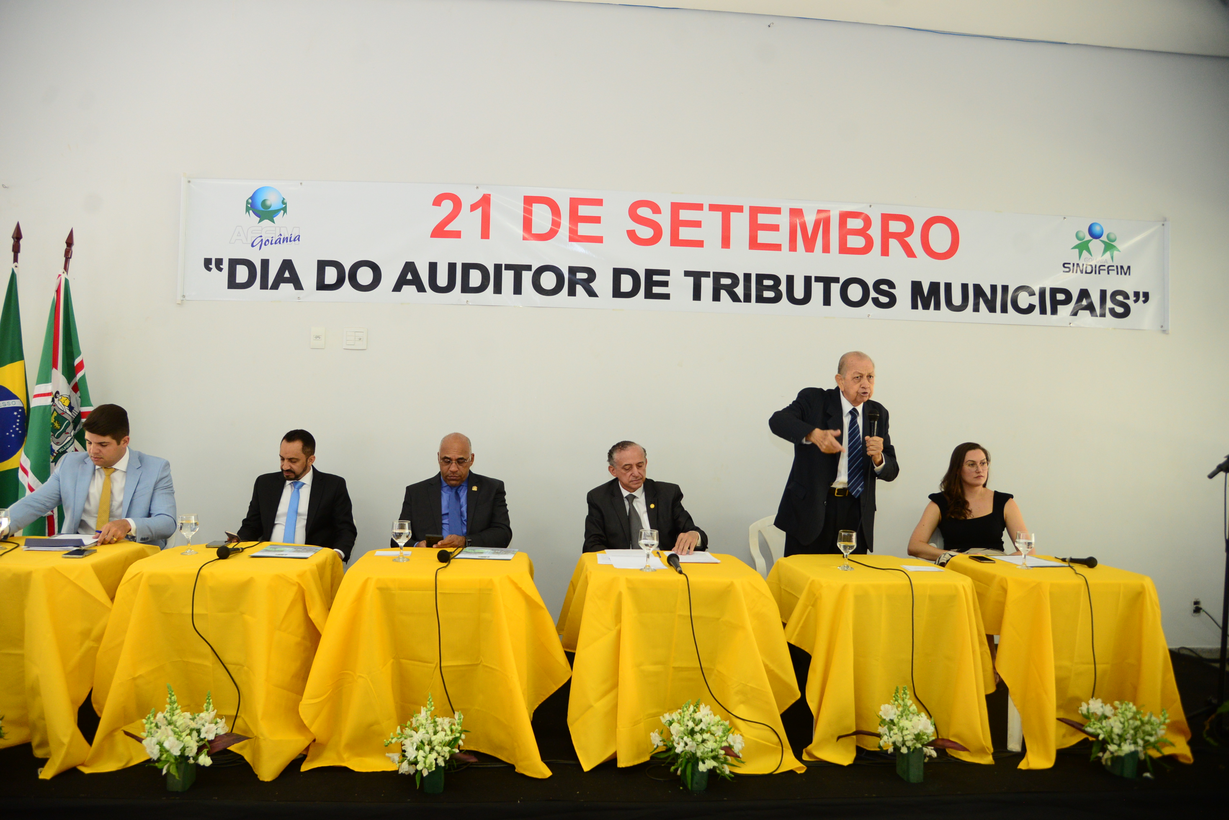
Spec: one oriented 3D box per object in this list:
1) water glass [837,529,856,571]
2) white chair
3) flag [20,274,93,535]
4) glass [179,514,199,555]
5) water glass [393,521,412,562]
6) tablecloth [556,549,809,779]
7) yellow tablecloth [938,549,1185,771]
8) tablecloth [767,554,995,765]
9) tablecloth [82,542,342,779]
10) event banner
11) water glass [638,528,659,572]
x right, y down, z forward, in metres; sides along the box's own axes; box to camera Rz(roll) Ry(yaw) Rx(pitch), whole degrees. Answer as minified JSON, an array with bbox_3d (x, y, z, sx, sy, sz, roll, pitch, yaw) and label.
[{"bbox_3d":[0.982,0.589,3.472,0.081,0.170,0.081,1,-2,0],"label":"water glass"},{"bbox_3d":[0.952,0.994,4.326,0.440,0.865,0.510,2,-2,-4],"label":"white chair"},{"bbox_3d":[-2.856,0.047,4.206,0.400,1.470,0.220,2,-2,-4],"label":"flag"},{"bbox_3d":[-1.793,0.520,3.458,0.081,0.170,0.081,1,-2,0],"label":"glass"},{"bbox_3d":[-0.886,0.548,3.421,0.085,0.161,0.085,2,-2,-4],"label":"water glass"},{"bbox_3d":[0.235,0.994,3.419,0.907,0.690,0.869,2,-2,-3],"label":"tablecloth"},{"bbox_3d":[1.883,1.040,3.577,0.737,0.690,0.822,2,-2,-8],"label":"yellow tablecloth"},{"bbox_3d":[1.079,1.017,3.487,0.813,0.690,0.803,2,-2,-8],"label":"tablecloth"},{"bbox_3d":[-1.527,0.946,3.276,0.832,0.690,0.879,2,-2,-14],"label":"tablecloth"},{"bbox_3d":[0.460,-0.874,4.712,5.743,0.683,0.020,2,-2,-4],"label":"event banner"},{"bbox_3d":[0.140,0.569,3.320,0.085,0.160,0.085,2,-2,-4],"label":"water glass"}]

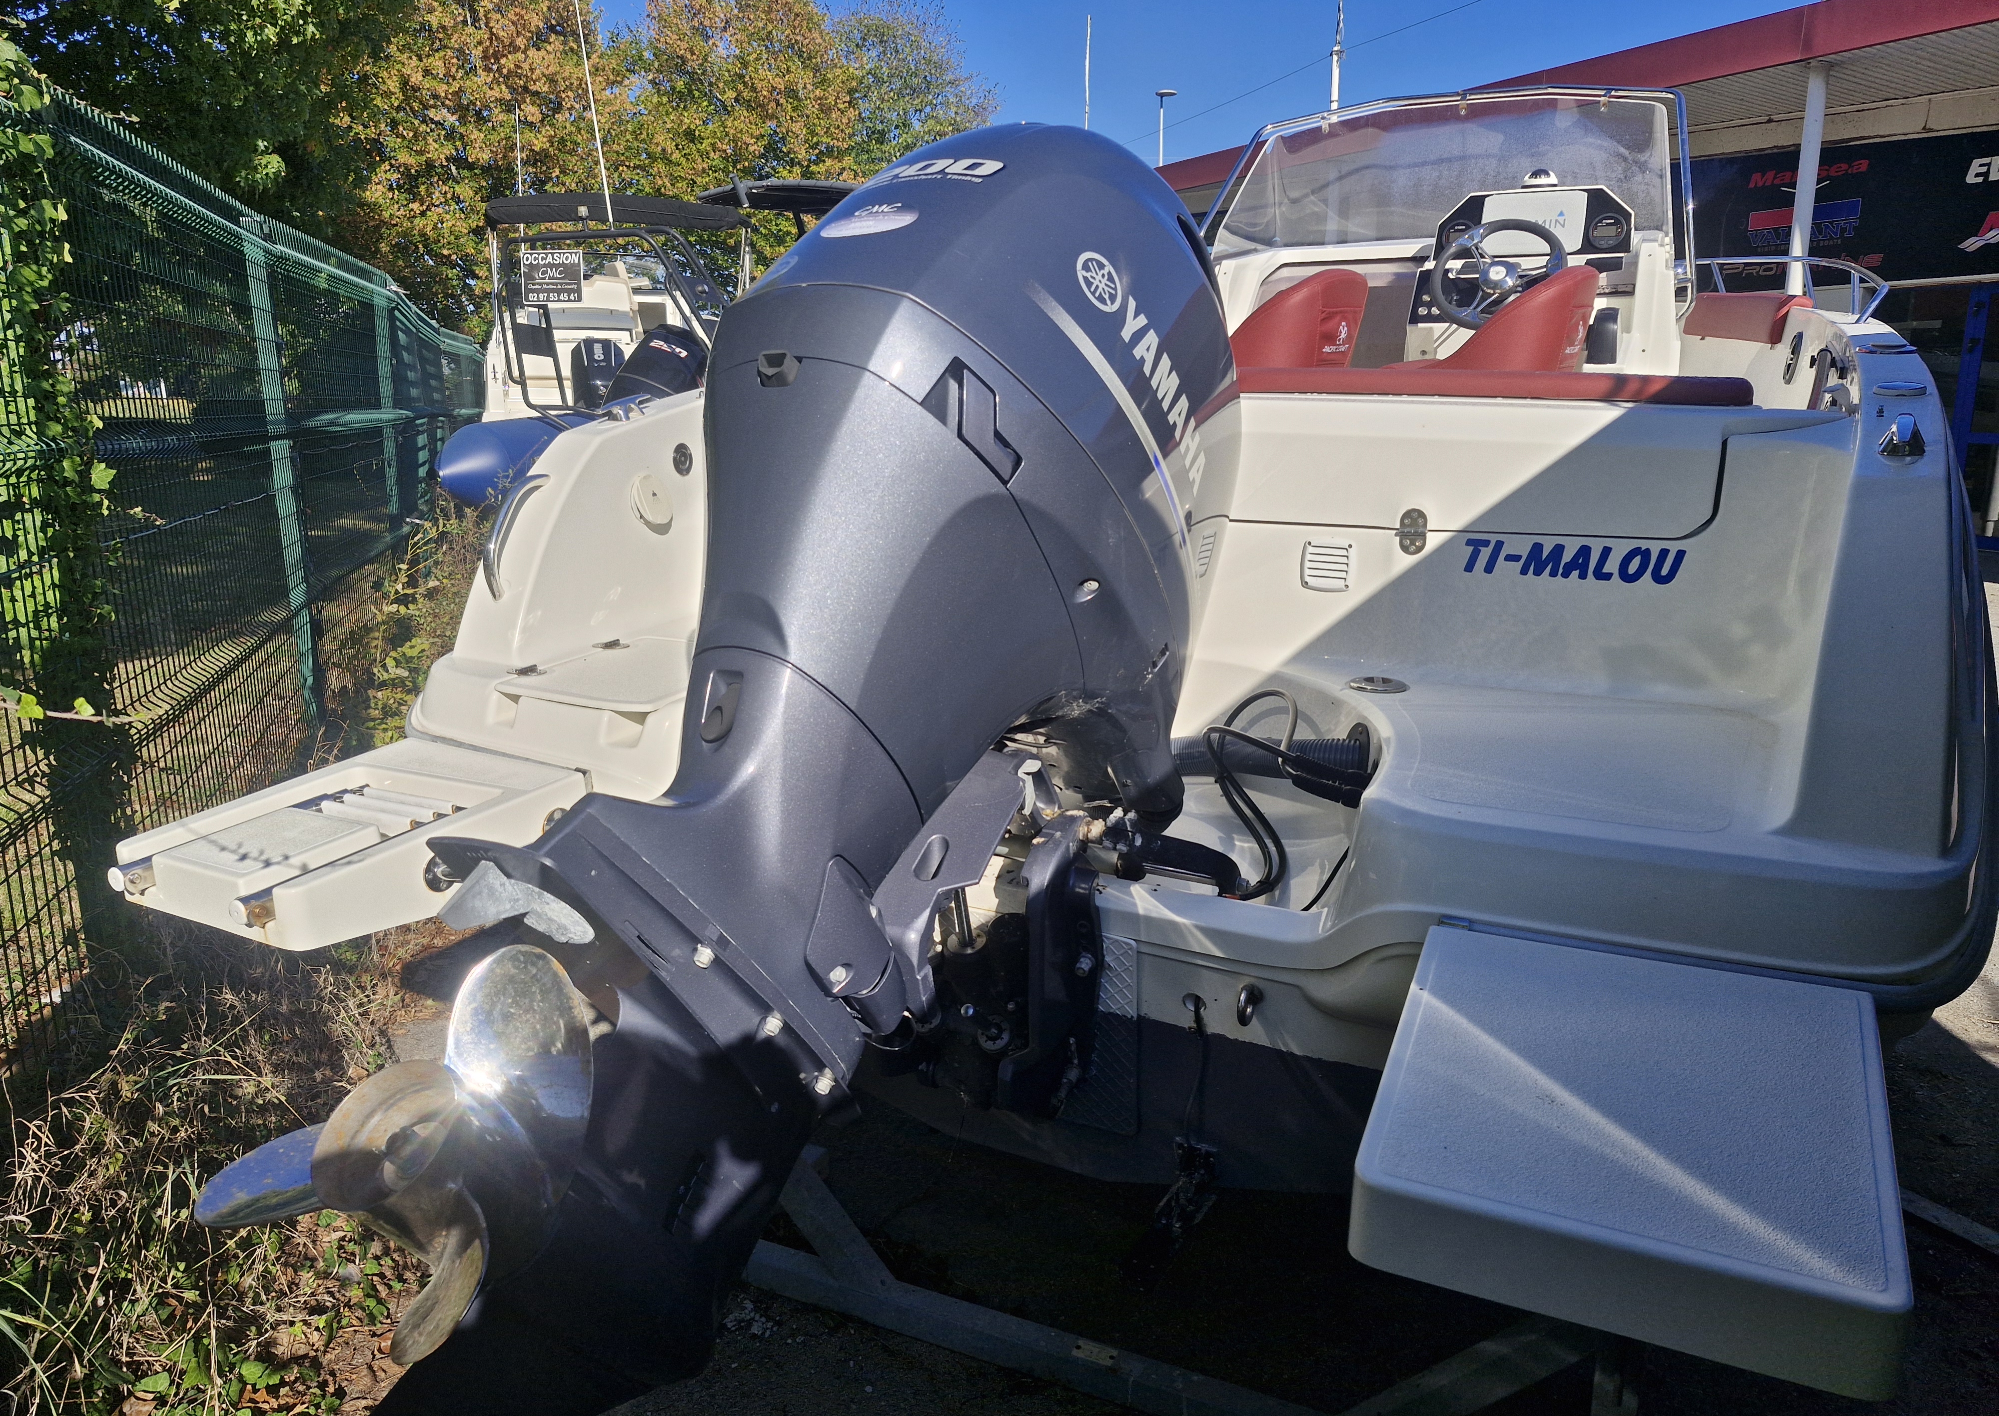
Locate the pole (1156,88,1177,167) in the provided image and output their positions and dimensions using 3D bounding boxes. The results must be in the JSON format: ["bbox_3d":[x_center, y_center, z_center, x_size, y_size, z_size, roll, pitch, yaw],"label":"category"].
[{"bbox_3d":[4.135,-11.197,34.036,0.550,8.703,0.300,0,14,0],"label":"pole"}]

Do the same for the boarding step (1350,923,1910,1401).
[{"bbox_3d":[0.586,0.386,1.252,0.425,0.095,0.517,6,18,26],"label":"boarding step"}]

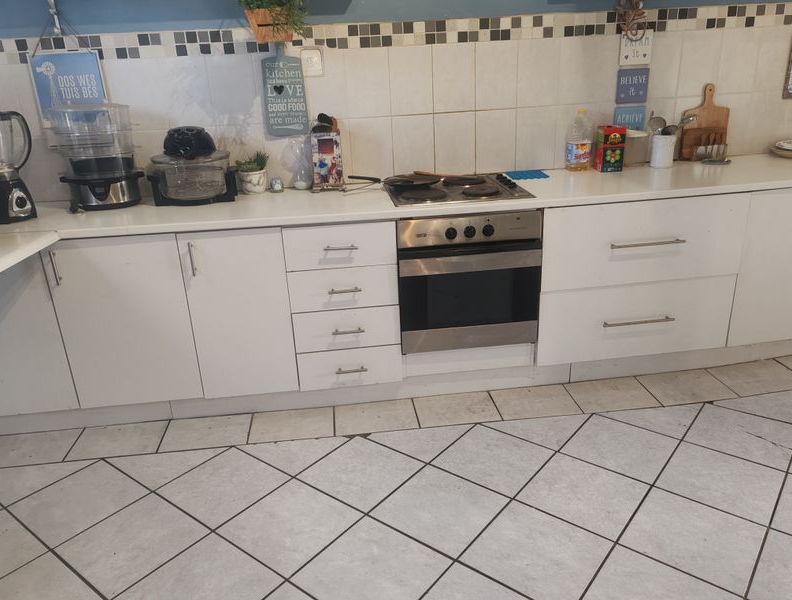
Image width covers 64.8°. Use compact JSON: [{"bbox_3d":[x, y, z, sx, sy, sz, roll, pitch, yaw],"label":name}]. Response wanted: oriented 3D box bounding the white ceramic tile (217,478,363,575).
[{"bbox_3d":[-0.350,0.746,2.072,0.350,0.012,0.350,13,25,37],"label":"white ceramic tile"}]

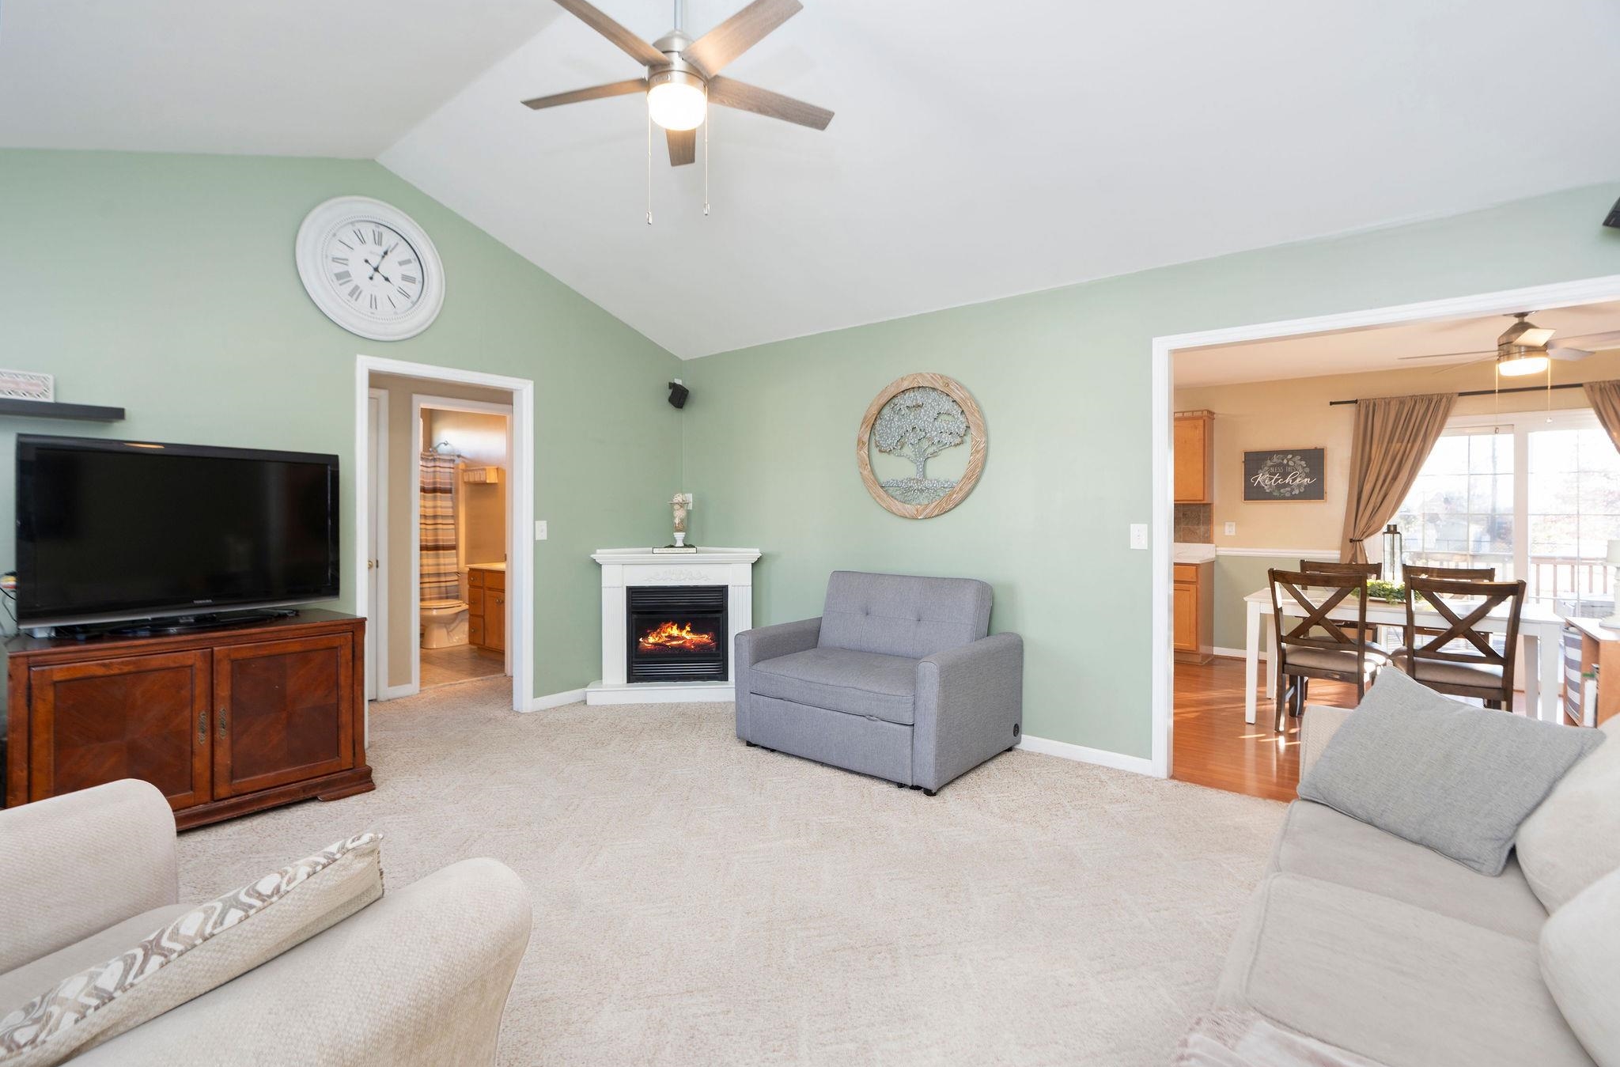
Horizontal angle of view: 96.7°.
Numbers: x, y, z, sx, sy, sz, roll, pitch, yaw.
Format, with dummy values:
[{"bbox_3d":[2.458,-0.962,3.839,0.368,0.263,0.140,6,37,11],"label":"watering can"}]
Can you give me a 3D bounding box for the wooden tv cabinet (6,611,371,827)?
[{"bbox_3d":[-2.598,0.791,3.054,0.590,0.780,1.140,1,2,38],"label":"wooden tv cabinet"}]

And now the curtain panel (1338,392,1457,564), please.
[{"bbox_3d":[4.627,0.010,5.701,0.700,2.150,0.120,1,1,38],"label":"curtain panel"}]

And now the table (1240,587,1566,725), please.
[{"bbox_3d":[3.457,0.788,4.304,1.365,0.765,0.920,1,1,41],"label":"table"}]

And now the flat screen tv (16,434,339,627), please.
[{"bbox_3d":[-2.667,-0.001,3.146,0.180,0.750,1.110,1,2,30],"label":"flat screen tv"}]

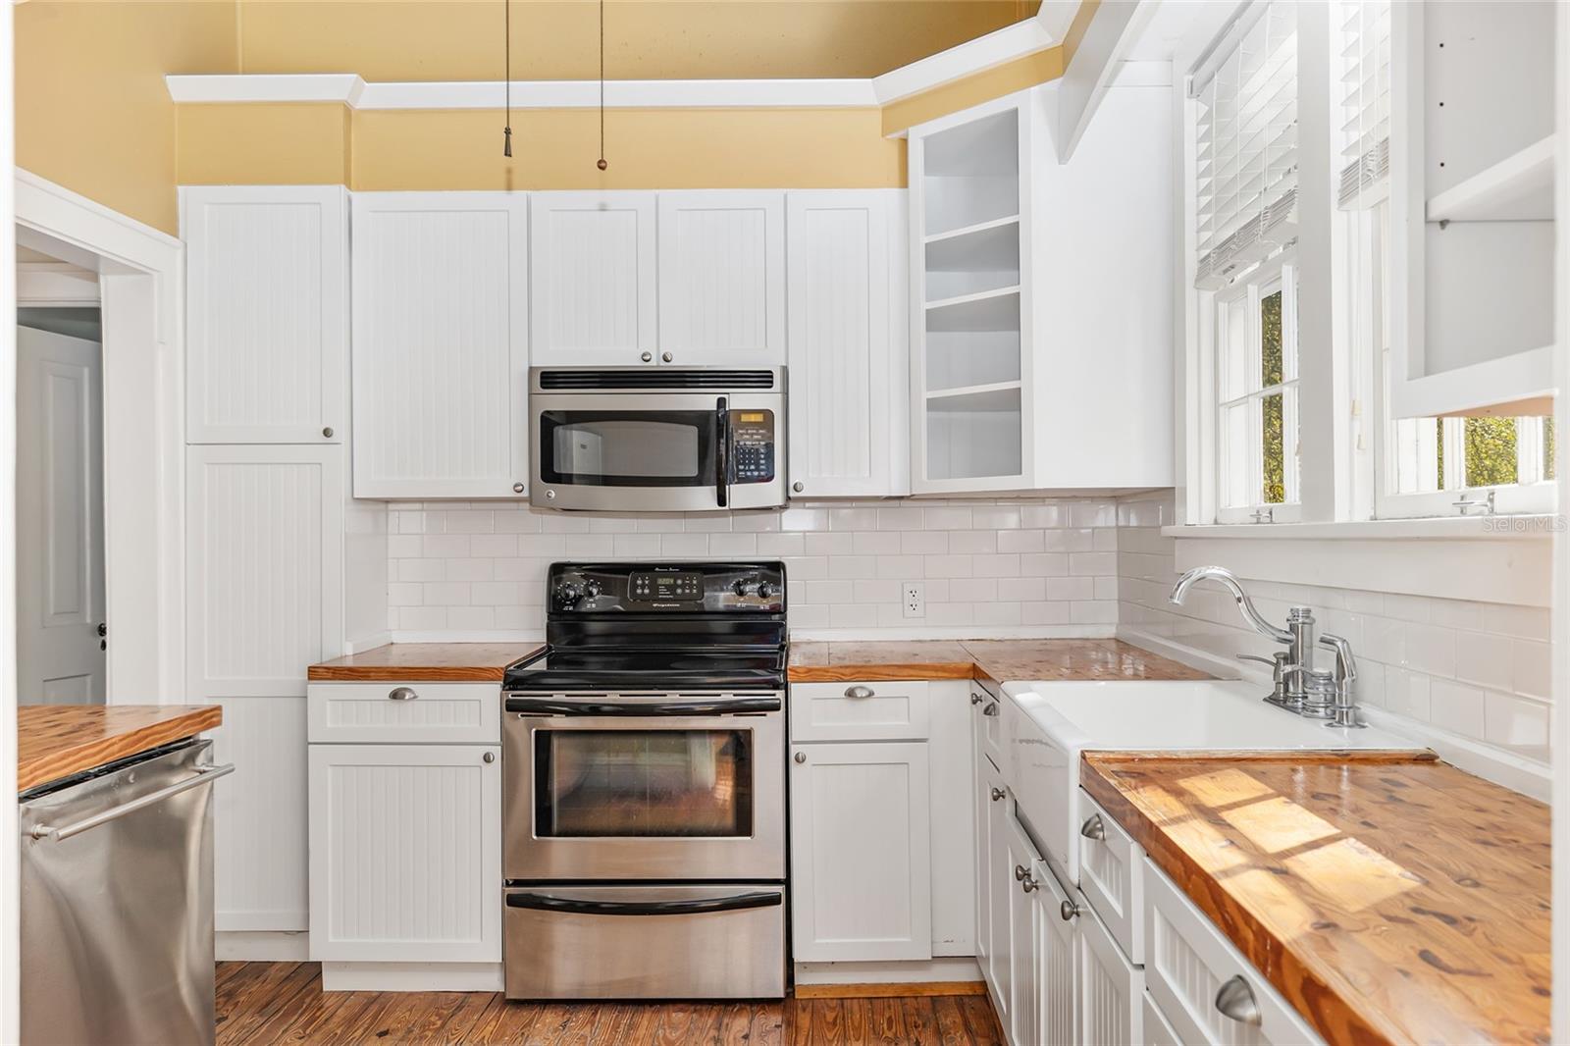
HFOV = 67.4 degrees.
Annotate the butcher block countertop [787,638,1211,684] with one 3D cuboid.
[{"bbox_3d":[0.541,0.399,3.260,1.056,0.042,1.075,0,0,1],"label":"butcher block countertop"}]

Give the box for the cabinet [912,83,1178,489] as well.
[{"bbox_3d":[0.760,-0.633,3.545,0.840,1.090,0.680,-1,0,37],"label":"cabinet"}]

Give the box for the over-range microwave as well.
[{"bbox_3d":[-0.371,-0.246,3.618,0.752,0.429,0.395,0,0,1],"label":"over-range microwave"}]

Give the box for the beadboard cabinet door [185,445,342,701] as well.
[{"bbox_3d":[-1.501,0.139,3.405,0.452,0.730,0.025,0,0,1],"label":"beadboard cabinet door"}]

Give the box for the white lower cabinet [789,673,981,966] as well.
[{"bbox_3d":[0.270,0.845,3.490,0.505,0.840,0.600,0,0,1],"label":"white lower cabinet"}]

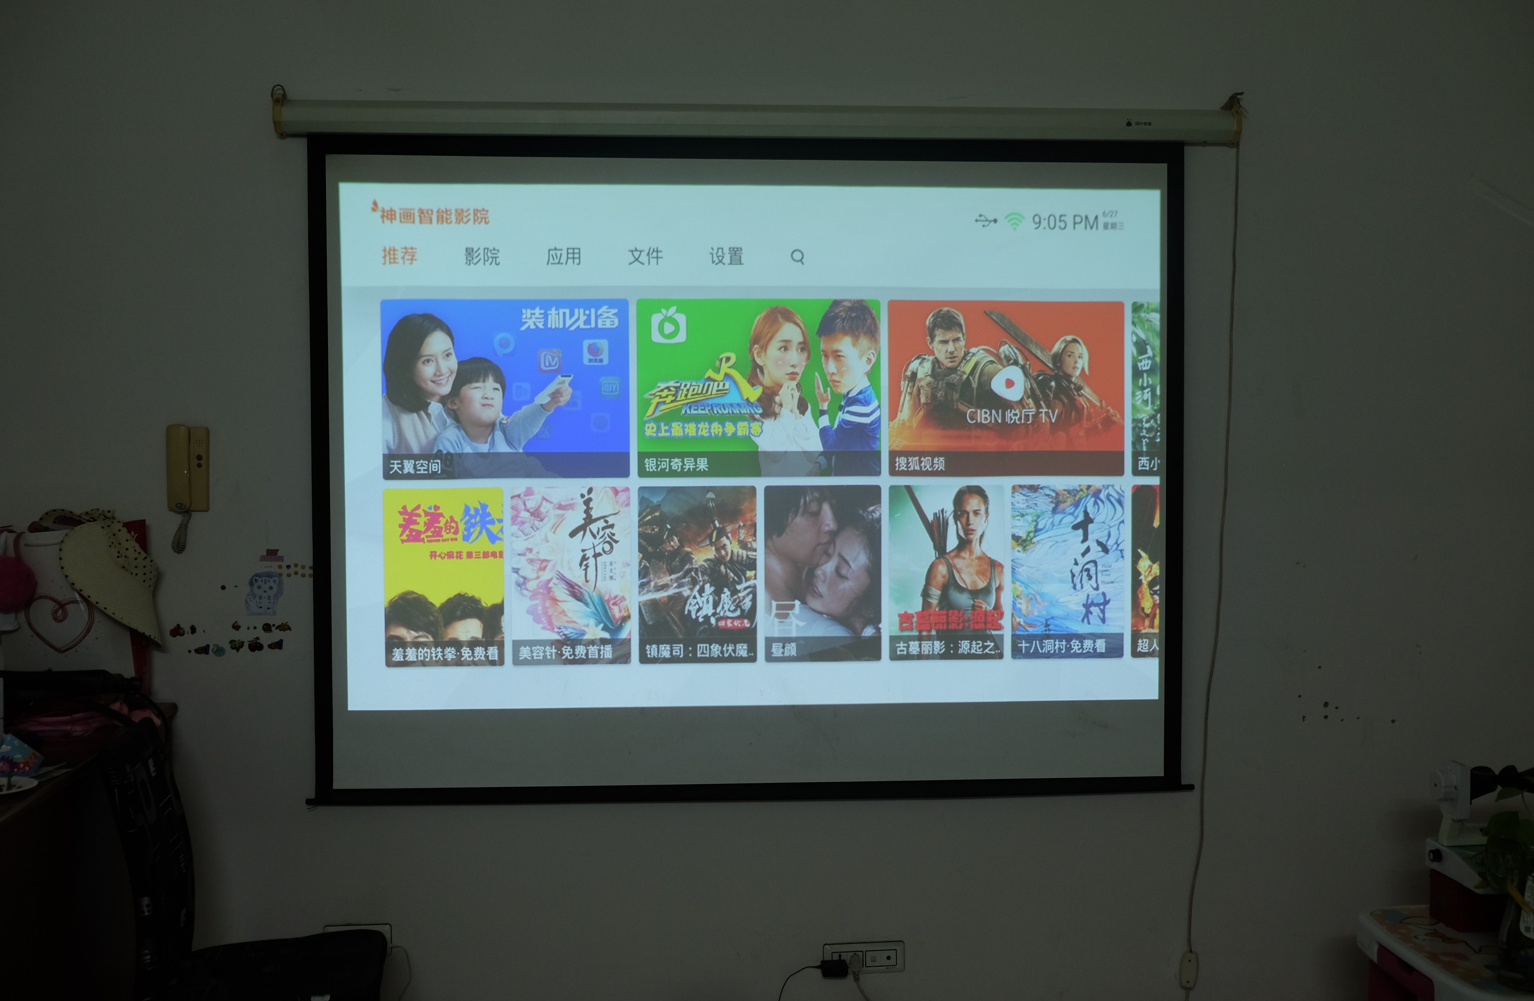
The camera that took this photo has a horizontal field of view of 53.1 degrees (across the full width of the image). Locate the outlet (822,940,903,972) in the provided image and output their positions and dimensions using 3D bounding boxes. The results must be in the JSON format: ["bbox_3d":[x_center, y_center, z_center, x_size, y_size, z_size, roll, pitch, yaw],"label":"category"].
[{"bbox_3d":[0.232,1.089,3.660,0.197,0.075,0.014,0,2,-3],"label":"outlet"}]

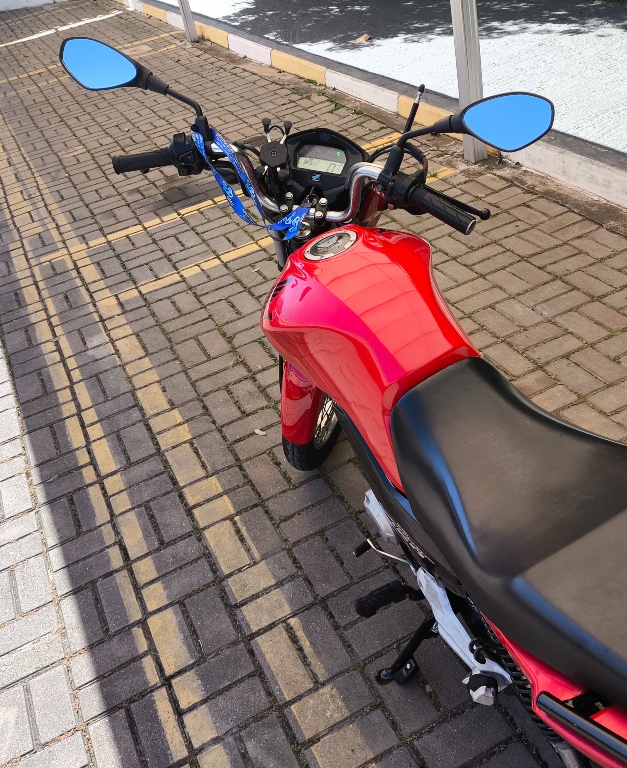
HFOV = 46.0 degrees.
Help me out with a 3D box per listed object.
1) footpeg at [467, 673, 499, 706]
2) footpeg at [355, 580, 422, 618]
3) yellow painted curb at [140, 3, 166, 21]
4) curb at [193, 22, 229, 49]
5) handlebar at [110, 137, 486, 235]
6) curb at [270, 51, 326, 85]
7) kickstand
[{"bbox_3d":[0.291,0.524,1.264,0.047,0.072,0.047,-24,38,-14],"label":"footpeg"},{"bbox_3d":[0.157,0.449,1.545,0.120,0.042,0.042,-30,40,-9],"label":"footpeg"},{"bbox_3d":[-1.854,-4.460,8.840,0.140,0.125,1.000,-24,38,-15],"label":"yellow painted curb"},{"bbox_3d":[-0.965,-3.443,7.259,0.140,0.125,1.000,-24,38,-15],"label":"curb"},{"bbox_3d":[-0.033,-0.384,1.461,0.730,0.170,0.200,13,40,11],"label":"handlebar"},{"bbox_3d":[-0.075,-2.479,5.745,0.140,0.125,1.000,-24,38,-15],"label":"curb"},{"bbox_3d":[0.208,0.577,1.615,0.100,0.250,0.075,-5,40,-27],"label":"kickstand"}]

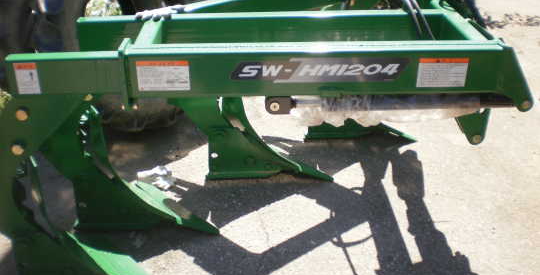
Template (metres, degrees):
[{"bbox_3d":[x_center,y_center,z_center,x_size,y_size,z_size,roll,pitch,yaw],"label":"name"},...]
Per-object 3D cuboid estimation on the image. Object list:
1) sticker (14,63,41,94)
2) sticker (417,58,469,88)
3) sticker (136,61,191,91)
[{"bbox_3d":[-0.754,-0.183,1.743,0.069,0.100,0.004,-1,24,-1],"label":"sticker"},{"bbox_3d":[0.541,-0.204,1.763,0.155,0.094,0.004,-1,24,-1],"label":"sticker"},{"bbox_3d":[-0.330,-0.191,1.740,0.160,0.097,0.004,-1,24,-1],"label":"sticker"}]

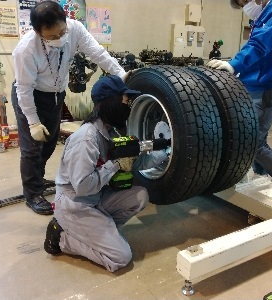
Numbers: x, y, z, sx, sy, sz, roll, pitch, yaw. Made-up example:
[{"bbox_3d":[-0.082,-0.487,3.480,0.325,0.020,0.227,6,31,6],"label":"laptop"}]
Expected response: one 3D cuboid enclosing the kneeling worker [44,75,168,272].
[{"bbox_3d":[-0.154,0.104,1.887,0.840,1.100,0.560,-2,15,-15],"label":"kneeling worker"}]

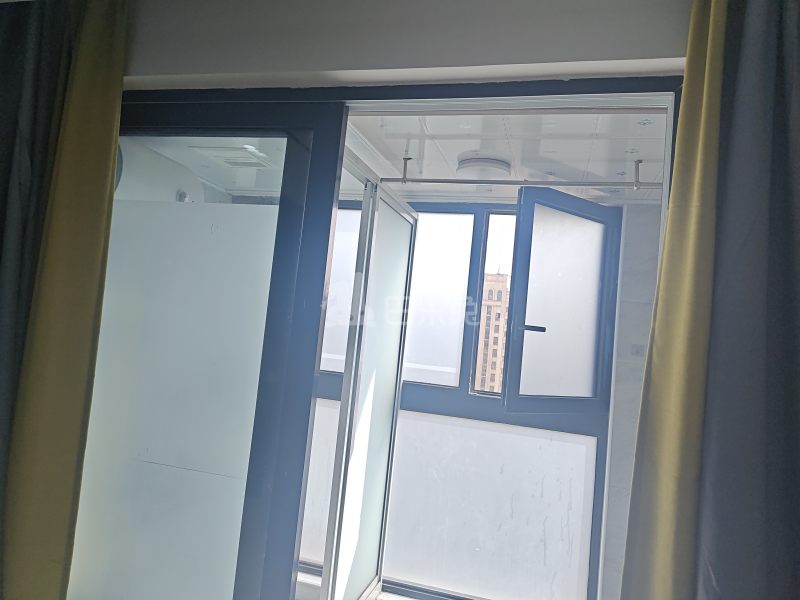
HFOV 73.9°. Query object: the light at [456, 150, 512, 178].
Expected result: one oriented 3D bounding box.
[{"bbox_3d":[0.388,-0.573,2.440,0.250,0.066,0.250,5,-3,16],"label":"light"}]

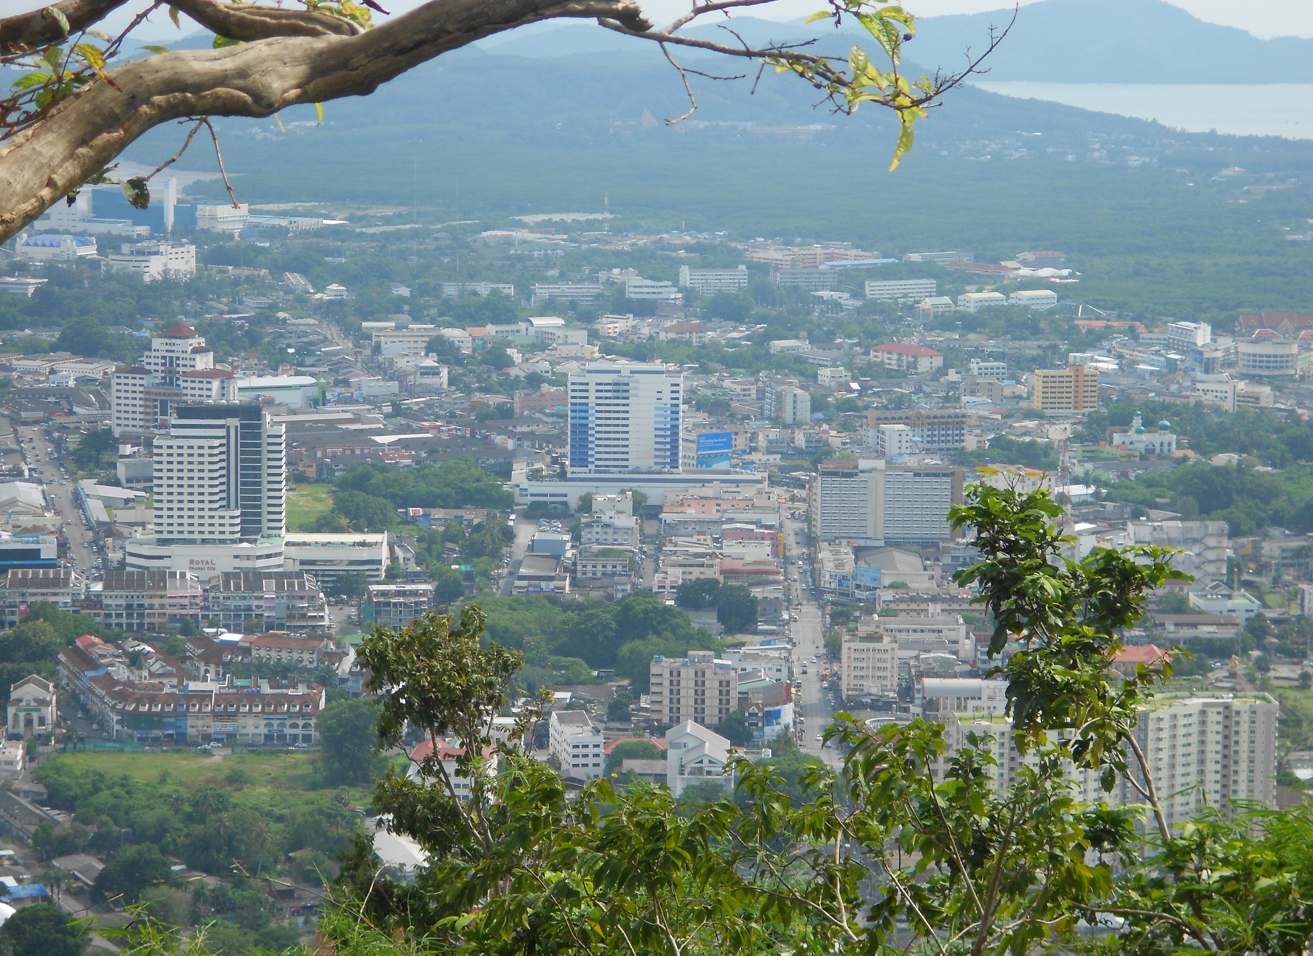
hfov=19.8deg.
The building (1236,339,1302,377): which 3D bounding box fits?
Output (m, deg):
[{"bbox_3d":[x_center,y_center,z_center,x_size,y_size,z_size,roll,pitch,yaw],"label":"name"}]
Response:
[{"bbox_3d":[395.380,-76.460,2427.970,37.500,23.000,26.000,1,7,2],"label":"building"}]

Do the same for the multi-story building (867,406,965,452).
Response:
[{"bbox_3d":[139.060,-25.190,2011.360,51.500,22.000,15.000,-2,8,-19],"label":"multi-story building"}]

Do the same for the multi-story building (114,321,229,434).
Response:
[{"bbox_3d":[-255.650,-48.330,1988.130,55.000,61.000,32.000,4,8,23],"label":"multi-story building"}]

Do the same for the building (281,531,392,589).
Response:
[{"bbox_3d":[-129.890,34.260,1526.080,42.000,19.000,31.000,0,7,-3],"label":"building"}]

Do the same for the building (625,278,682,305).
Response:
[{"bbox_3d":[-3.040,-148.080,2990.240,45.000,19.500,18.000,0,7,-7],"label":"building"}]

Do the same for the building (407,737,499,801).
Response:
[{"bbox_3d":[-60.350,87.560,1114.060,25.500,18.500,17.000,0,7,-3],"label":"building"}]

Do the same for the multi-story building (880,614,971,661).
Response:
[{"bbox_3d":[97.620,58.520,1371.580,33.000,14.500,14.000,1,7,0],"label":"multi-story building"}]

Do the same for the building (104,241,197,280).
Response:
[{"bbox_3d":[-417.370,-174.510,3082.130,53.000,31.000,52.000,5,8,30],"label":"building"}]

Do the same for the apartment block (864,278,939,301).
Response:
[{"bbox_3d":[199.220,-153.980,3059.730,64.000,14.500,9.000,-4,8,-31],"label":"apartment block"}]

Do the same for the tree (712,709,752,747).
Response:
[{"bbox_3d":[24.290,80.160,1206.800,12.000,11.300,11.500,1,7,0],"label":"tree"}]

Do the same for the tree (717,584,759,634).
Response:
[{"bbox_3d":[30.740,49.700,1426.380,16.000,17.000,16.000,1,7,0],"label":"tree"}]

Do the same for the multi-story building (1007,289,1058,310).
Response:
[{"bbox_3d":[296.050,-138.240,2951.330,35.000,15.000,18.000,-5,9,-37],"label":"multi-story building"}]

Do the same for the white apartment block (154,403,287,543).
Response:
[{"bbox_3d":[-179.470,-1.760,1552.520,53.000,54.500,25.000,1,7,1],"label":"white apartment block"}]

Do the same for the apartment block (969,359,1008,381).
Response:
[{"bbox_3d":[206.400,-64.850,2337.710,20.000,16.500,9.500,-2,8,-23],"label":"apartment block"}]

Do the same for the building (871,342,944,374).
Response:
[{"bbox_3d":[161.930,-77.360,2433.460,19.500,16.000,55.000,-4,8,-31],"label":"building"}]

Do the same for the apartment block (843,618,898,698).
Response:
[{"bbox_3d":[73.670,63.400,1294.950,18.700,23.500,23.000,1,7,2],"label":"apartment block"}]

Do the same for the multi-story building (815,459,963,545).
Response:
[{"bbox_3d":[102.490,11.840,1649.560,64.000,37.500,19.000,1,7,1],"label":"multi-story building"}]

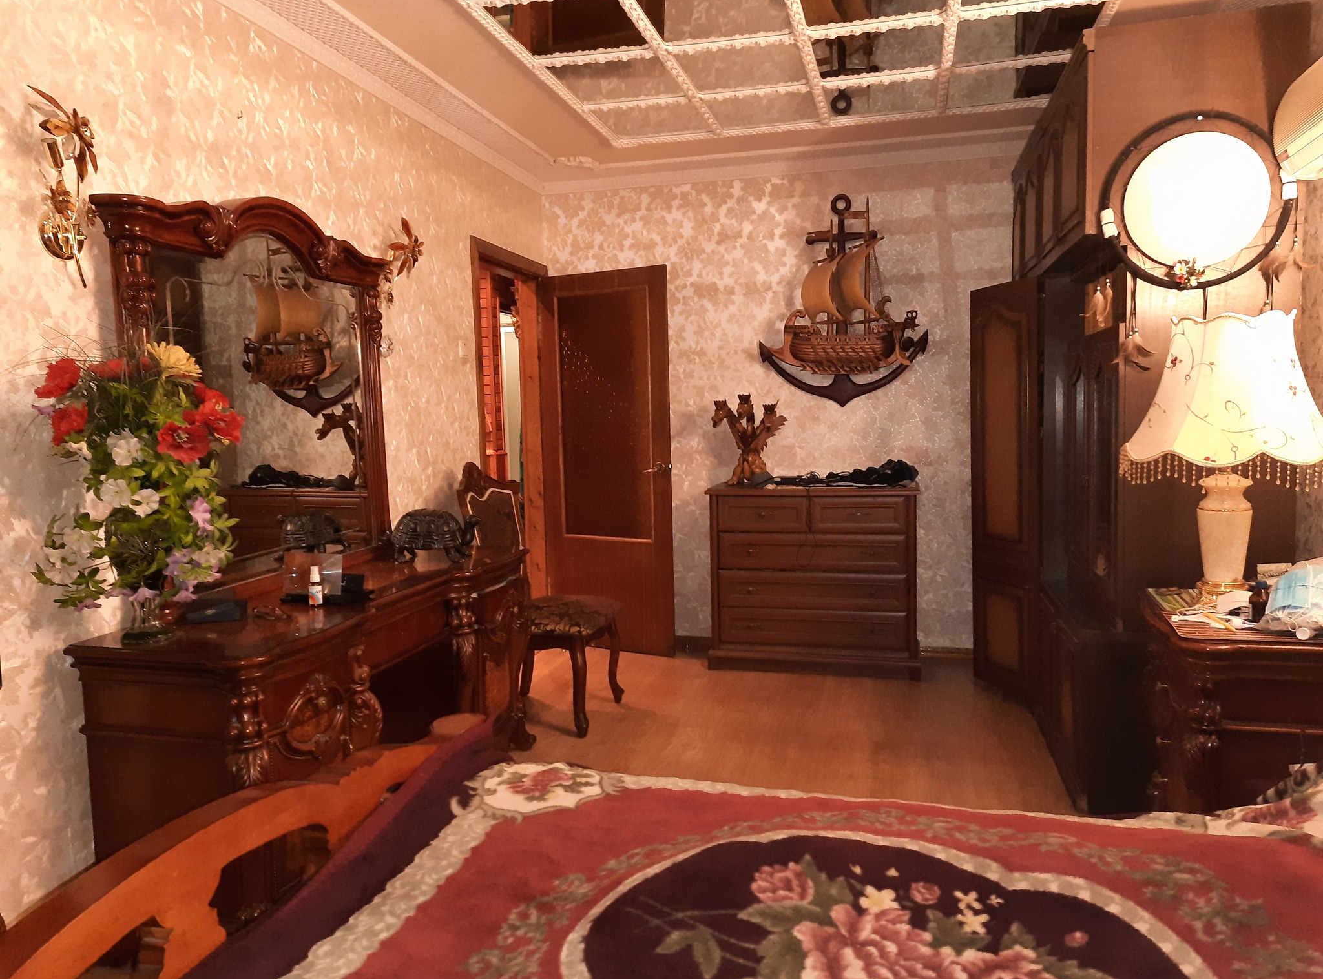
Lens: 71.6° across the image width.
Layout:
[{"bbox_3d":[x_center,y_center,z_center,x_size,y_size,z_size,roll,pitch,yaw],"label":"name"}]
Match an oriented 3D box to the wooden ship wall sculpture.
[{"bbox_3d":[0.879,-0.931,4.485,0.835,1.040,0.270,0,5,14],"label":"wooden ship wall sculpture"}]

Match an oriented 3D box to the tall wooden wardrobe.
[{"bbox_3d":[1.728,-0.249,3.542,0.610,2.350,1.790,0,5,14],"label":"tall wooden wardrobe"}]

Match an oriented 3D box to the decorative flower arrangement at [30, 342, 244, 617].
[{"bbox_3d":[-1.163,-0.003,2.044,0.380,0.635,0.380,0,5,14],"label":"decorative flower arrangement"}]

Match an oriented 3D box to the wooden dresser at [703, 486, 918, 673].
[{"bbox_3d":[0.760,0.433,4.544,1.001,0.878,0.441,0,5,14],"label":"wooden dresser"}]

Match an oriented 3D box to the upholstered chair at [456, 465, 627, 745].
[{"bbox_3d":[-0.507,0.420,3.844,0.595,1.075,0.490,0,5,17],"label":"upholstered chair"}]

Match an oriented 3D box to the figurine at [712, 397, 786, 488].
[{"bbox_3d":[0.428,-0.232,4.519,0.360,0.467,0.260,1,5,22],"label":"figurine"}]

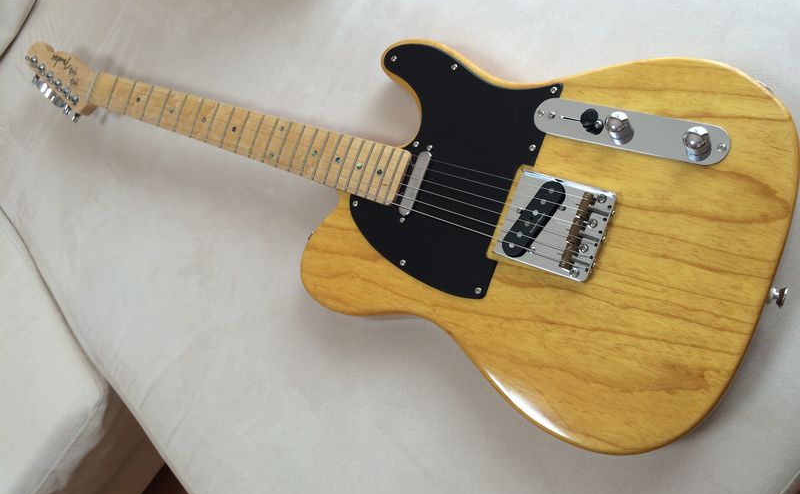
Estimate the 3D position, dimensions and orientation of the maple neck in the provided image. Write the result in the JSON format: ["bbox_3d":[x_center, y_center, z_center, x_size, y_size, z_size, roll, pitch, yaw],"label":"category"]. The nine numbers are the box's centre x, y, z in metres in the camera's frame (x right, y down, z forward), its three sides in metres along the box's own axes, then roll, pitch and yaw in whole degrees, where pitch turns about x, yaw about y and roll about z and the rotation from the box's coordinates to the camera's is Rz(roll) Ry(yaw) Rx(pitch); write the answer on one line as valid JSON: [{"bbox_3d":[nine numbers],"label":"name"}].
[{"bbox_3d":[-0.198,-0.137,0.778,0.485,0.024,0.056,20,90,27],"label":"maple neck"}]

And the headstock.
[{"bbox_3d":[-0.463,-0.227,0.924,0.165,0.034,0.092,20,90,27],"label":"headstock"}]

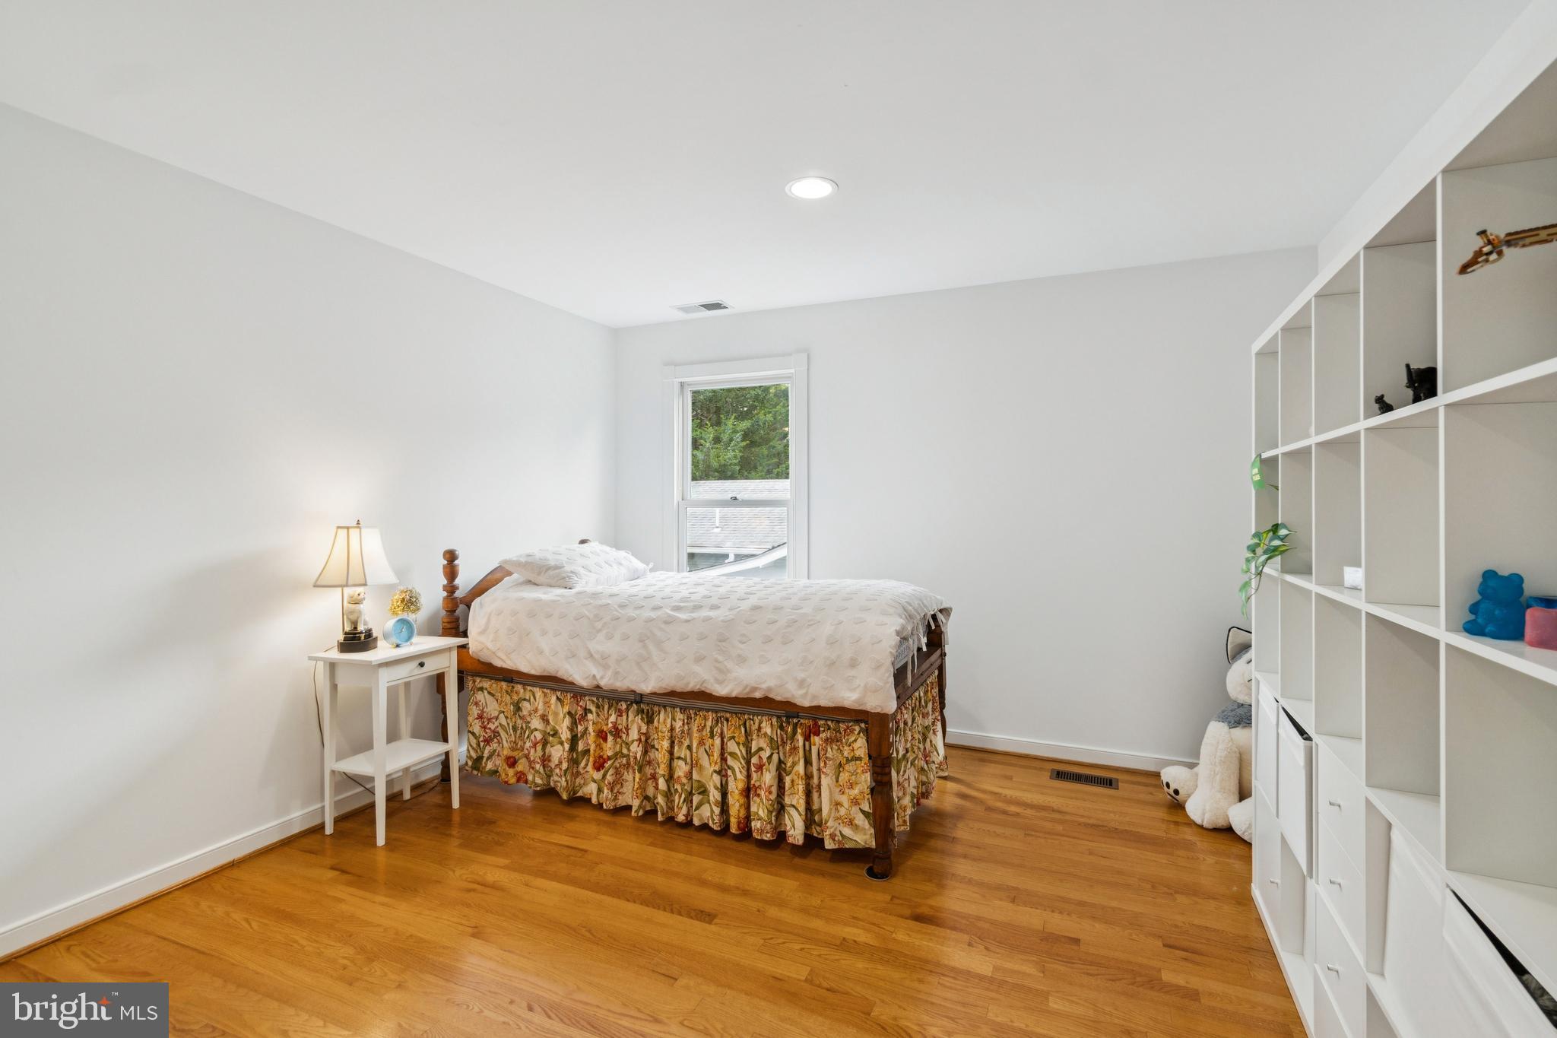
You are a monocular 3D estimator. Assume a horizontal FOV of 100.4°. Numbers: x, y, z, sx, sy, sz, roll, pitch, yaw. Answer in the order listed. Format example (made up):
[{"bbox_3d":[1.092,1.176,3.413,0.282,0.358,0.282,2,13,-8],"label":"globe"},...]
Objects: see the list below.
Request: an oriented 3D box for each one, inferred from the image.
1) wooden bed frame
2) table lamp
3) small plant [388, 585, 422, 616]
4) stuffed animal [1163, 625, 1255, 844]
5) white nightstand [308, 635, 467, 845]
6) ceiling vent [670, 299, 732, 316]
[{"bbox_3d":[-0.408,0.678,3.045,2.140,1.080,0.990,0,1,24],"label":"wooden bed frame"},{"bbox_3d":[-1.695,0.268,2.610,0.220,0.520,0.210,0,1,0],"label":"table lamp"},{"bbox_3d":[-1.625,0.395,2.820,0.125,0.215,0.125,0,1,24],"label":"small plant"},{"bbox_3d":[1.950,0.860,2.720,0.540,0.710,0.580,-1,1,-41],"label":"stuffed animal"},{"bbox_3d":[-1.566,0.880,2.652,0.340,0.700,0.450,0,1,24],"label":"white nightstand"},{"bbox_3d":[-0.447,-1.237,3.820,0.340,0.020,0.185,0,1,24],"label":"ceiling vent"}]

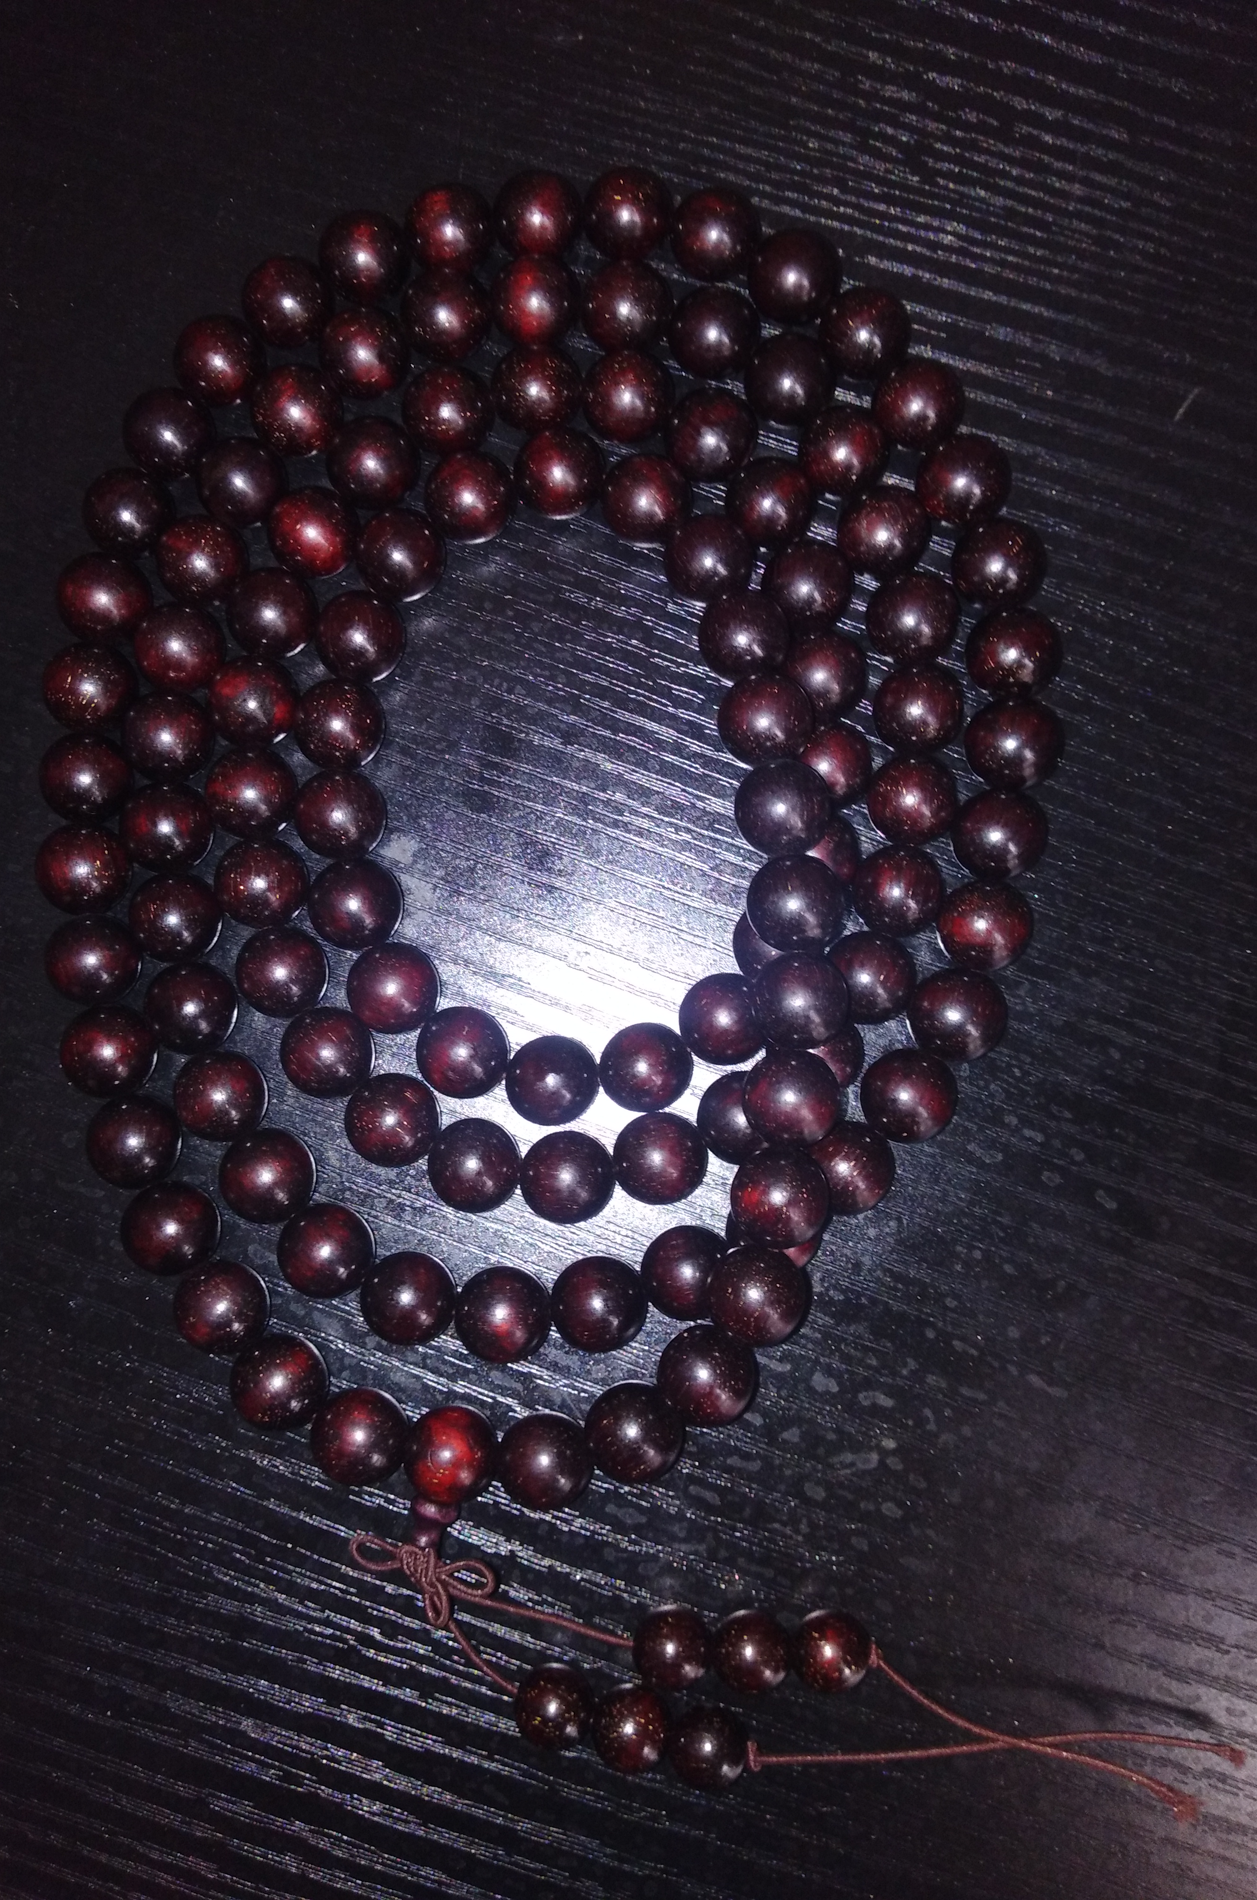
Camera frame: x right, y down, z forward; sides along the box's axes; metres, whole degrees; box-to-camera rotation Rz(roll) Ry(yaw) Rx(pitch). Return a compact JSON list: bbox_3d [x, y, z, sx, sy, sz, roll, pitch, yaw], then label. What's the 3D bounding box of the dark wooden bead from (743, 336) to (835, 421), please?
[{"bbox_3d":[0.027,-0.096,0.248,0.015,0.015,0.015,0,86,1],"label":"dark wooden bead"}]

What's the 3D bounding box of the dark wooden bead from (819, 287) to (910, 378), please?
[{"bbox_3d":[0.040,-0.104,0.249,0.015,0.015,0.015,0,86,1],"label":"dark wooden bead"}]

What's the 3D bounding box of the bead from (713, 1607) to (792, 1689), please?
[{"bbox_3d":[0.015,0.082,0.173,0.009,0.009,0.009,0,87,1],"label":"bead"}]

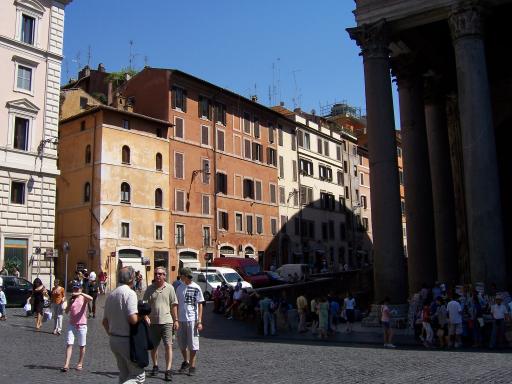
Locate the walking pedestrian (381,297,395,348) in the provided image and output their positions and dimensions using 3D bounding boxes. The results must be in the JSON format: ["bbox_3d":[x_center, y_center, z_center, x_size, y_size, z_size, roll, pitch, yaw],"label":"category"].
[{"bbox_3d":[4.370,4.330,17.698,0.420,1.650,0.460,0,-10,-10],"label":"walking pedestrian"}]

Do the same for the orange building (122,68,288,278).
[{"bbox_3d":[-5.964,-0.299,55.676,9.200,20.800,16.200,-9,-13,37],"label":"orange building"}]

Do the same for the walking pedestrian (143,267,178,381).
[{"bbox_3d":[-1.545,2.119,8.704,0.600,1.770,0.500,-1,-9,0],"label":"walking pedestrian"}]

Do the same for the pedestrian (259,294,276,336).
[{"bbox_3d":[0.491,5.234,22.591,0.580,1.700,0.400,-2,-9,9],"label":"pedestrian"}]

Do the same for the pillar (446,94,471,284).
[{"bbox_3d":[14.074,0.232,35.948,1.600,14.210,1.500,-7,-11,37],"label":"pillar"}]

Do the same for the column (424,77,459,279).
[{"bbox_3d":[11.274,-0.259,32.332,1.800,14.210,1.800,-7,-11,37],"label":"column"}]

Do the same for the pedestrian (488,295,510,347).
[{"bbox_3d":[8.013,4.271,17.560,0.600,1.750,0.400,-5,-11,17],"label":"pedestrian"}]

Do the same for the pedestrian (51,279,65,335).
[{"bbox_3d":[-5.849,3.394,15.811,0.480,1.600,0.420,1,-9,-11],"label":"pedestrian"}]

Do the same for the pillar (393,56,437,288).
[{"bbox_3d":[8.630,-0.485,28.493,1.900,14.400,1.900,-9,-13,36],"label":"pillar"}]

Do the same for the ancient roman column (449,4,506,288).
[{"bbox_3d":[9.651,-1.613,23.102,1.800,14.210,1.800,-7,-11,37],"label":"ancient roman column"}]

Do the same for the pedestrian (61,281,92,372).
[{"bbox_3d":[-3.225,2.395,9.591,0.560,1.580,0.450,-3,-9,11],"label":"pedestrian"}]

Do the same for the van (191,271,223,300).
[{"bbox_3d":[-3.529,6.652,37.430,1.750,1.900,4.100,8,-14,-41],"label":"van"}]

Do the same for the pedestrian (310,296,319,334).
[{"bbox_3d":[2.539,5.365,23.109,0.480,1.630,0.360,-4,-11,15],"label":"pedestrian"}]

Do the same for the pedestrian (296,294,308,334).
[{"bbox_3d":[1.929,4.986,22.090,0.520,1.730,0.380,-3,-10,10],"label":"pedestrian"}]

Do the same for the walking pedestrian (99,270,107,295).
[{"bbox_3d":[-11.371,6.790,39.576,0.520,1.700,0.380,-1,-10,0],"label":"walking pedestrian"}]

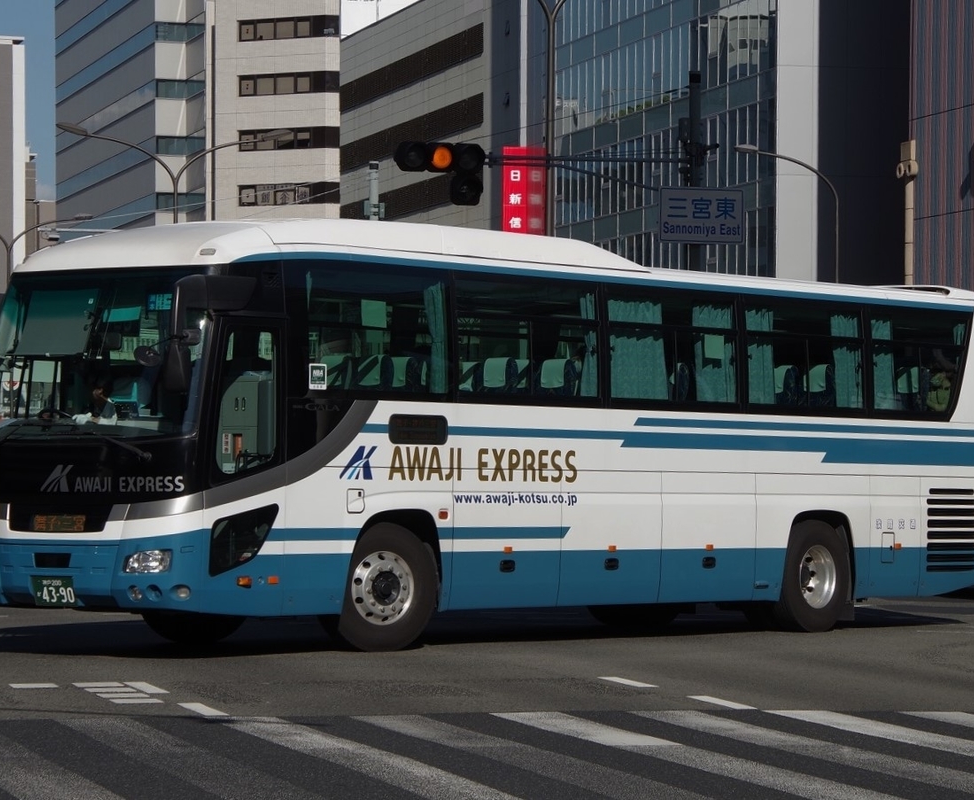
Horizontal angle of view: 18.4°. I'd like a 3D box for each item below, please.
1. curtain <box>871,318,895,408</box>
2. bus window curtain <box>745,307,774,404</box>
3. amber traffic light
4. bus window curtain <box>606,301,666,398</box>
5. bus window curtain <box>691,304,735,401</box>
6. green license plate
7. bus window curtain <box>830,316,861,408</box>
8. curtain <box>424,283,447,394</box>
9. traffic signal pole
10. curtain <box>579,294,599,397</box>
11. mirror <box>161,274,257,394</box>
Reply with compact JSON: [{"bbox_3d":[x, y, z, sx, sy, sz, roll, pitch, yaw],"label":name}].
[{"bbox_3d":[3.950,-0.356,29.881,0.090,0.911,0.282,-2,-3,43],"label":"curtain"},{"bbox_3d":[2.592,-0.417,28.427,0.090,0.919,0.330,-2,-3,43],"label":"bus window curtain"},{"bbox_3d":[-0.642,-3.096,41.000,1.200,0.890,0.420,1,-2,-15],"label":"amber traffic light"},{"bbox_3d":[1.358,-0.456,27.105,0.090,0.904,0.712,-2,-3,43],"label":"bus window curtain"},{"bbox_3d":[2.120,-0.435,27.922,0.090,0.926,0.534,-2,-3,43],"label":"bus window curtain"},{"bbox_3d":[-3.332,1.471,23.100,0.440,0.220,0.025,-2,7,43],"label":"green license plate"},{"bbox_3d":[3.530,-0.378,29.432,0.090,0.922,0.397,-2,-3,43],"label":"bus window curtain"},{"bbox_3d":[-0.428,-0.516,25.192,0.090,0.941,0.197,-2,-3,43],"label":"curtain"},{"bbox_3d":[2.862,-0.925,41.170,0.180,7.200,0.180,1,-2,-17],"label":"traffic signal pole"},{"bbox_3d":[0.910,-0.477,26.625,0.090,0.919,0.167,-2,-3,43],"label":"curtain"},{"bbox_3d":[-2.118,-0.500,22.900,0.300,0.870,0.700,-2,-3,43],"label":"mirror"}]

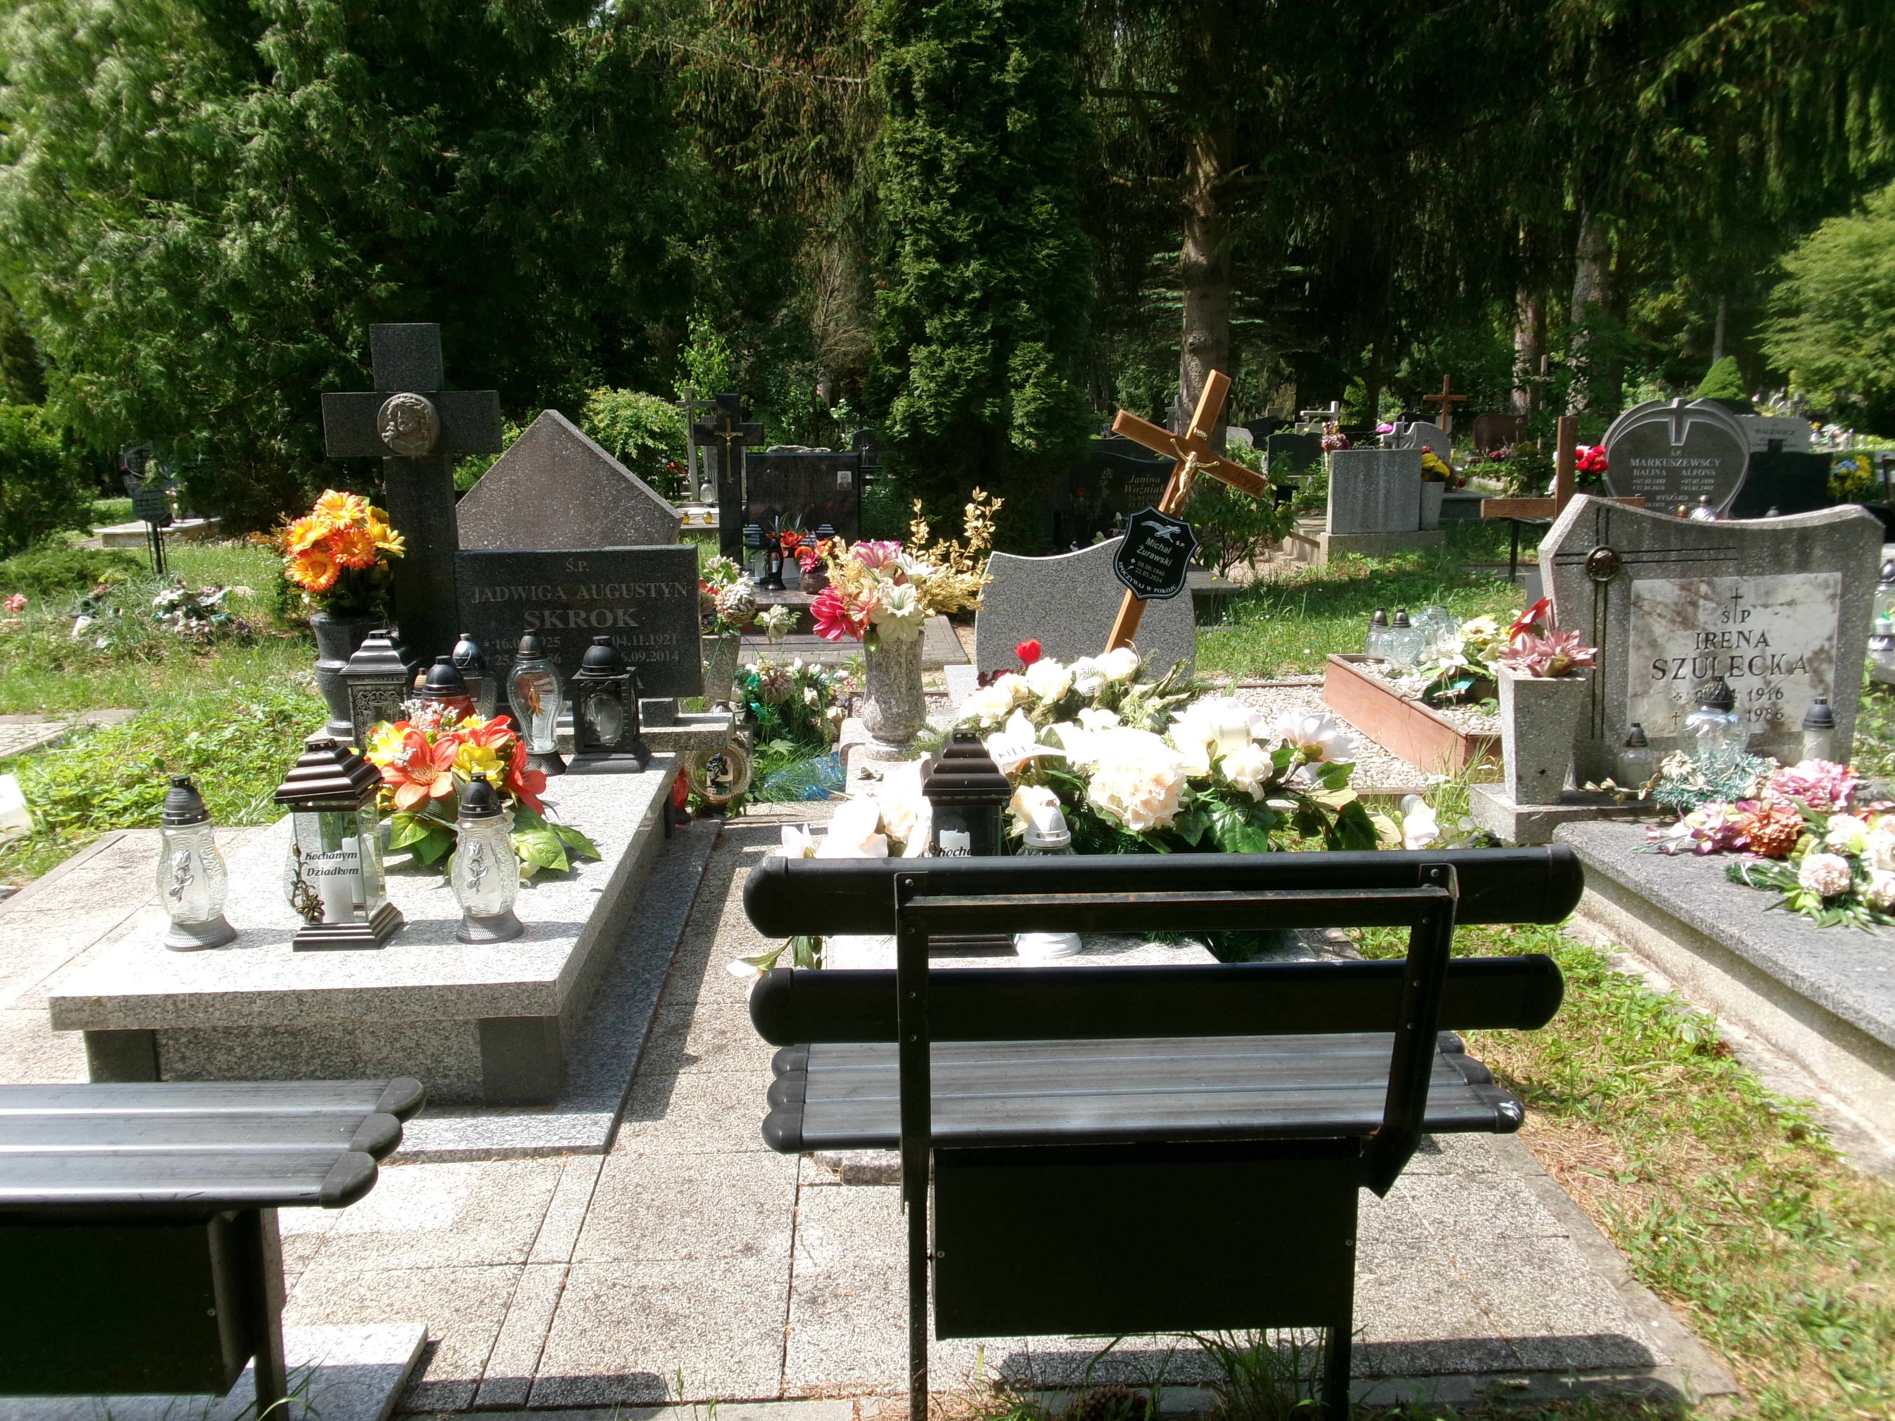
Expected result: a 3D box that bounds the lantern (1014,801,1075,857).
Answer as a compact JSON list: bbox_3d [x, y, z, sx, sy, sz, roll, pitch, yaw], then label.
[{"bbox_3d":[0.191,0.307,2.858,0.127,0.293,0.127,-1,12,-3],"label":"lantern"}]

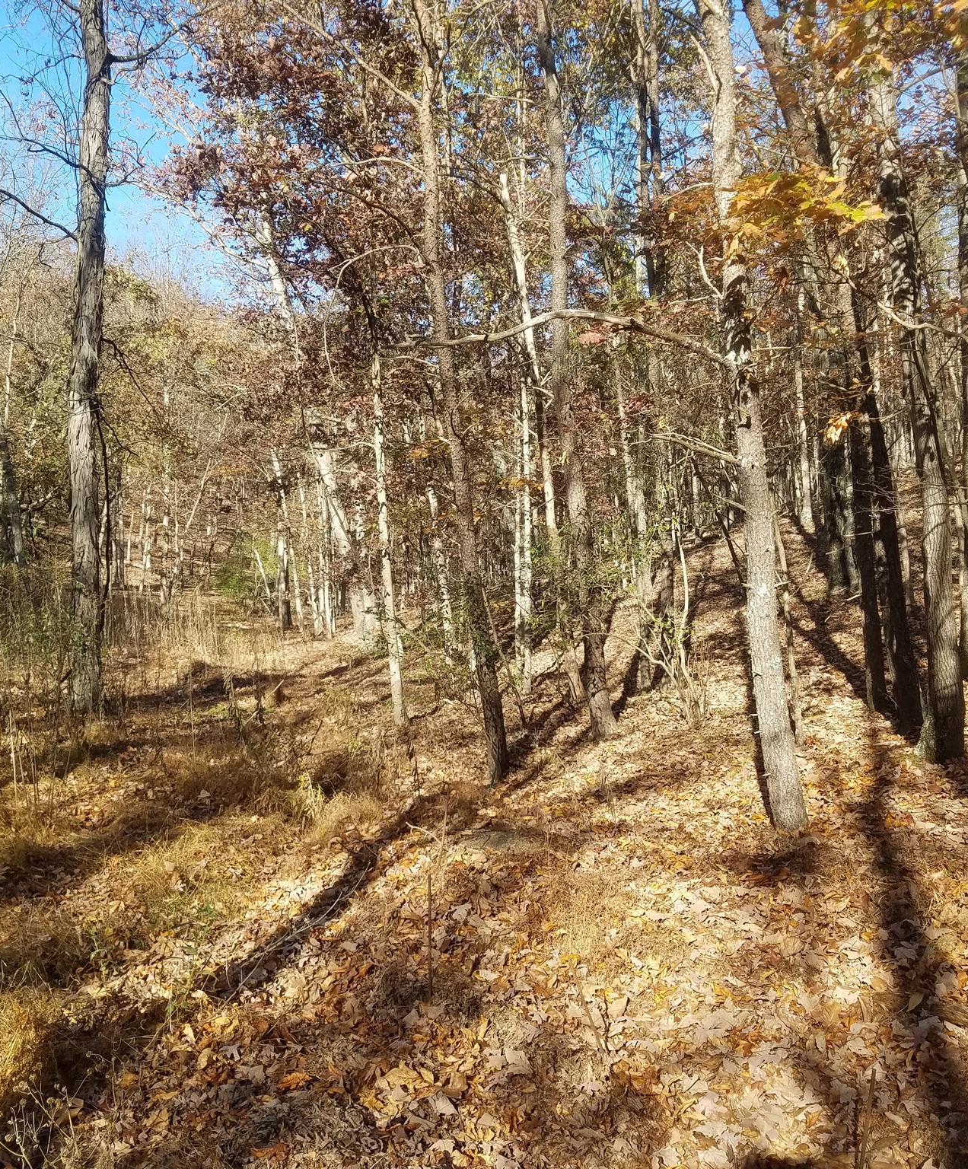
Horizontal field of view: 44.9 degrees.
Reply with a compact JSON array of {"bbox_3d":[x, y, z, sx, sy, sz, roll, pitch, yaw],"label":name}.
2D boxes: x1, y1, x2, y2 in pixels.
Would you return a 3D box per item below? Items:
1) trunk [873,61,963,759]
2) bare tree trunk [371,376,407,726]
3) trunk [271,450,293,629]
[{"bbox_3d":[3.333,-1.320,9.000,0.310,5.362,0.270,-5,0,0],"label":"trunk"},{"bbox_3d":[-0.992,-0.352,12.300,0.170,3.694,0.150,-4,0,0],"label":"bare tree trunk"},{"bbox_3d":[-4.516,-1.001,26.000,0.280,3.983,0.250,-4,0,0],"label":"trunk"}]

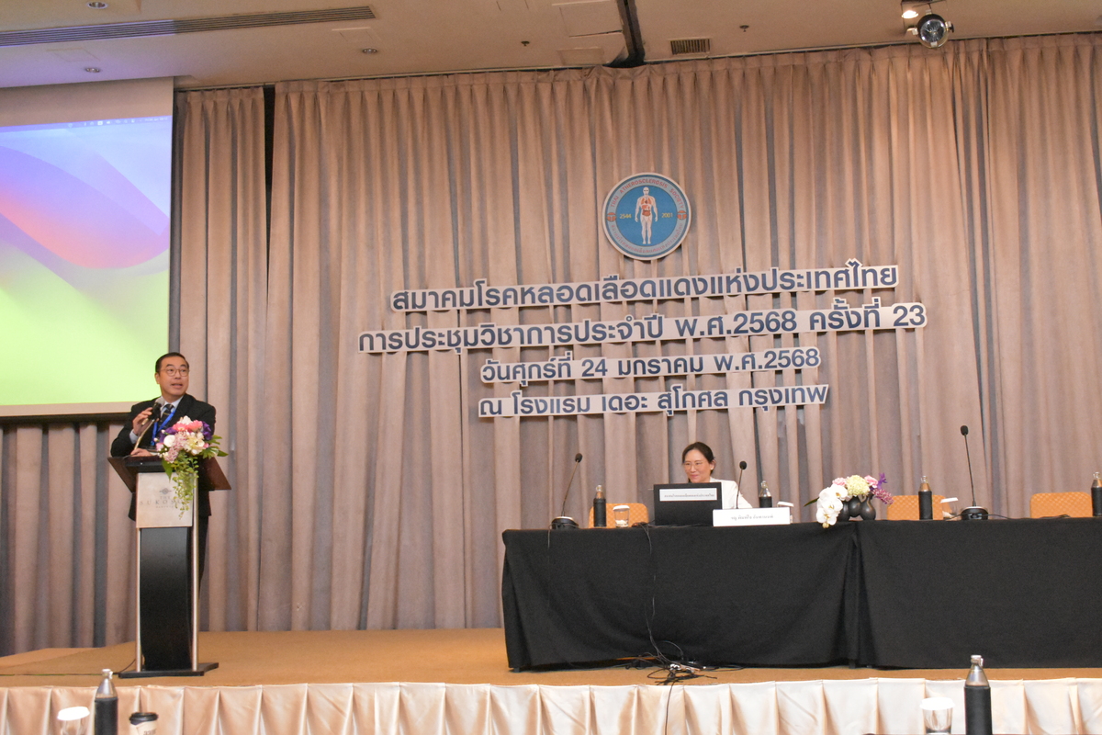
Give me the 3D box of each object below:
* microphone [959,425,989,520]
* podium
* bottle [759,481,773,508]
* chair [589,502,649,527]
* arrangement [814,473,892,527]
[{"bbox_3d":[2.207,0.551,6.904,0.142,0.493,0.160,-2,-6,6],"label":"microphone"},{"bbox_3d":[-2.094,1.088,7.303,0.585,1.182,0.470,-1,-6,-2],"label":"podium"},{"bbox_3d":[1.157,0.727,7.111,0.071,0.231,0.071,-2,-6,6],"label":"bottle"},{"bbox_3d":[0.390,1.226,7.647,0.440,0.863,0.550,-2,-6,6],"label":"chair"},{"bbox_3d":[1.554,0.685,6.793,0.420,0.285,0.280,-2,-7,7],"label":"arrangement"}]

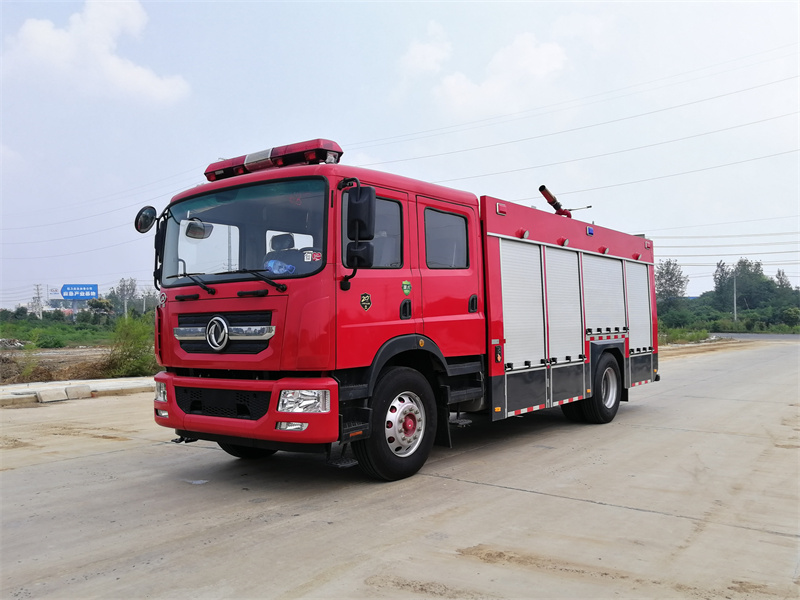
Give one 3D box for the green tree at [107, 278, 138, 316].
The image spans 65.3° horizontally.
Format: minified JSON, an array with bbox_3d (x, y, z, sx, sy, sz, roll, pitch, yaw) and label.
[{"bbox_3d":[-42.248,1.599,95.000,5.200,9.700,5.200,0,-3,-24],"label":"green tree"}]

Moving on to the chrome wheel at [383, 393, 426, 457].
[{"bbox_3d":[0.013,1.117,5.580,0.180,0.595,0.595,-4,-4,40],"label":"chrome wheel"}]

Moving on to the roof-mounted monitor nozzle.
[{"bbox_3d":[2.572,-1.583,10.318,0.250,0.450,0.950,-4,-4,40],"label":"roof-mounted monitor nozzle"}]

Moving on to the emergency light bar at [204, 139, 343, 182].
[{"bbox_3d":[-1.215,-1.290,5.899,1.750,0.190,0.300,-4,-4,40],"label":"emergency light bar"}]

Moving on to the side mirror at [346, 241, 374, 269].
[{"bbox_3d":[-0.298,-0.340,4.714,0.190,0.200,0.100,-4,-4,40],"label":"side mirror"}]

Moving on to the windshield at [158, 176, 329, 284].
[{"bbox_3d":[-1.495,-0.544,5.572,2.200,0.770,0.270,-4,-4,40],"label":"windshield"}]

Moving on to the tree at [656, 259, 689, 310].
[{"bbox_3d":[36.413,-0.606,84.000,5.200,10.000,5.200,-2,-3,23],"label":"tree"}]

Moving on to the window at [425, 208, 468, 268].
[{"bbox_3d":[0.450,-0.566,6.082,0.040,0.570,0.700,-4,-4,40],"label":"window"}]

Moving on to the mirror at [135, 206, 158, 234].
[{"bbox_3d":[-2.621,-0.832,6.452,0.080,0.270,0.270,-2,-3,24],"label":"mirror"}]

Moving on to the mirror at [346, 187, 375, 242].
[{"bbox_3d":[-0.291,-0.650,4.719,0.200,0.410,0.100,-4,-4,40],"label":"mirror"}]

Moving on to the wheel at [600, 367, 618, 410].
[{"bbox_3d":[2.944,1.236,8.966,0.200,0.595,0.595,-4,-4,40],"label":"wheel"}]

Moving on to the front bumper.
[{"bbox_3d":[-1.480,0.909,5.495,2.360,0.510,0.380,-4,-4,40],"label":"front bumper"}]

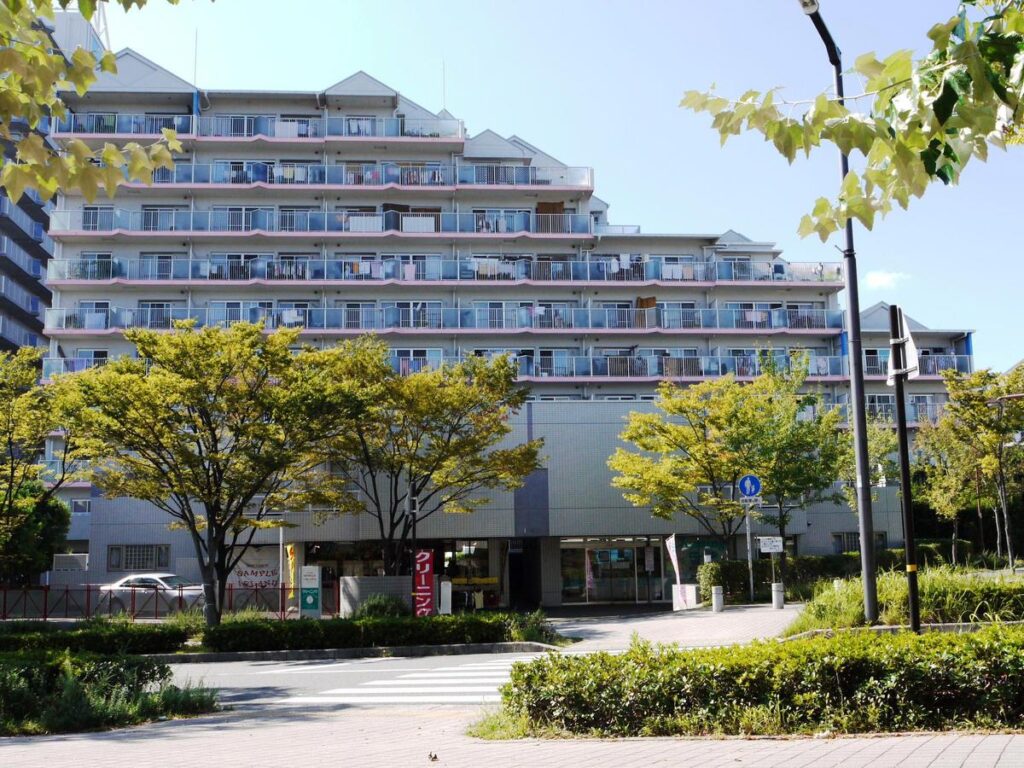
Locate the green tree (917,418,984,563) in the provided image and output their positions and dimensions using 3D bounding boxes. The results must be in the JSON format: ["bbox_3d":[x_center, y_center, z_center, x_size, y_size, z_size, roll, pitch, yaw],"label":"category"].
[{"bbox_3d":[17.860,4.492,45.853,2.860,6.540,2.860,-1,-9,0],"label":"green tree"}]

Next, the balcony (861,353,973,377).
[{"bbox_3d":[23.411,-0.962,66.276,6.690,1.500,1.700,0,-9,-4],"label":"balcony"}]

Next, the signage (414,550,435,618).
[{"bbox_3d":[-2.121,4.938,27.569,0.440,1.690,0.060,-1,-9,-3],"label":"signage"}]

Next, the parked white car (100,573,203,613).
[{"bbox_3d":[-12.439,7.383,39.333,4.600,1.450,1.740,-3,-9,15],"label":"parked white car"}]

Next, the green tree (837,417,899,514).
[{"bbox_3d":[12.998,4.291,40.824,2.260,6.260,2.260,-1,-9,0],"label":"green tree"}]

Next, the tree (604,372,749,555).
[{"bbox_3d":[5.562,3.449,36.907,4.740,7.480,4.740,-1,-9,0],"label":"tree"}]

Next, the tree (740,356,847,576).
[{"bbox_3d":[8.375,2.818,33.463,3.100,7.380,3.100,-1,-9,0],"label":"tree"}]

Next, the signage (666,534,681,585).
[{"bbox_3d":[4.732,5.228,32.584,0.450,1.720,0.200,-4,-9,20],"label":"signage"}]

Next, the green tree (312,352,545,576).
[{"bbox_3d":[-2.602,2.826,33.462,7.040,8.140,7.040,-1,-9,0],"label":"green tree"}]

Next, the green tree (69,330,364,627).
[{"bbox_3d":[-6.721,2.135,25.473,6.760,7.210,6.760,-1,-9,0],"label":"green tree"}]

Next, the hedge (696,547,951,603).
[{"bbox_3d":[9.386,5.954,33.954,8.200,1.450,1.300,0,-9,-8],"label":"hedge"}]

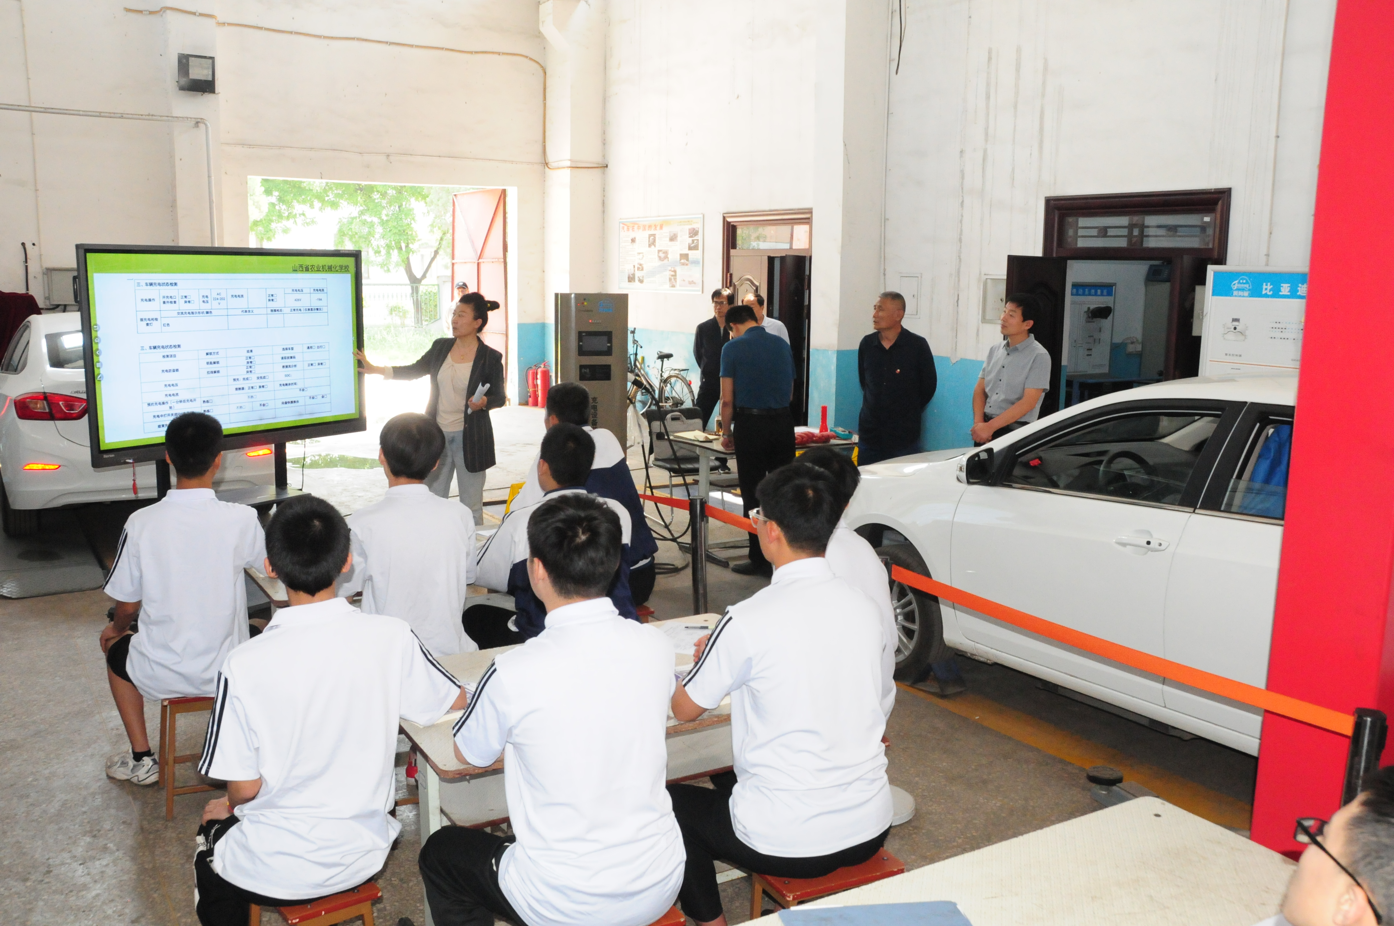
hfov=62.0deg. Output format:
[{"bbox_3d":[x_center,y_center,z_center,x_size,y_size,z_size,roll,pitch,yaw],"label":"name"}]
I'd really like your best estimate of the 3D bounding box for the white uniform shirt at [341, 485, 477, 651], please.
[{"bbox_3d":[-1.080,0.382,4.380,0.520,0.670,0.360,-3,10,-19],"label":"white uniform shirt"}]

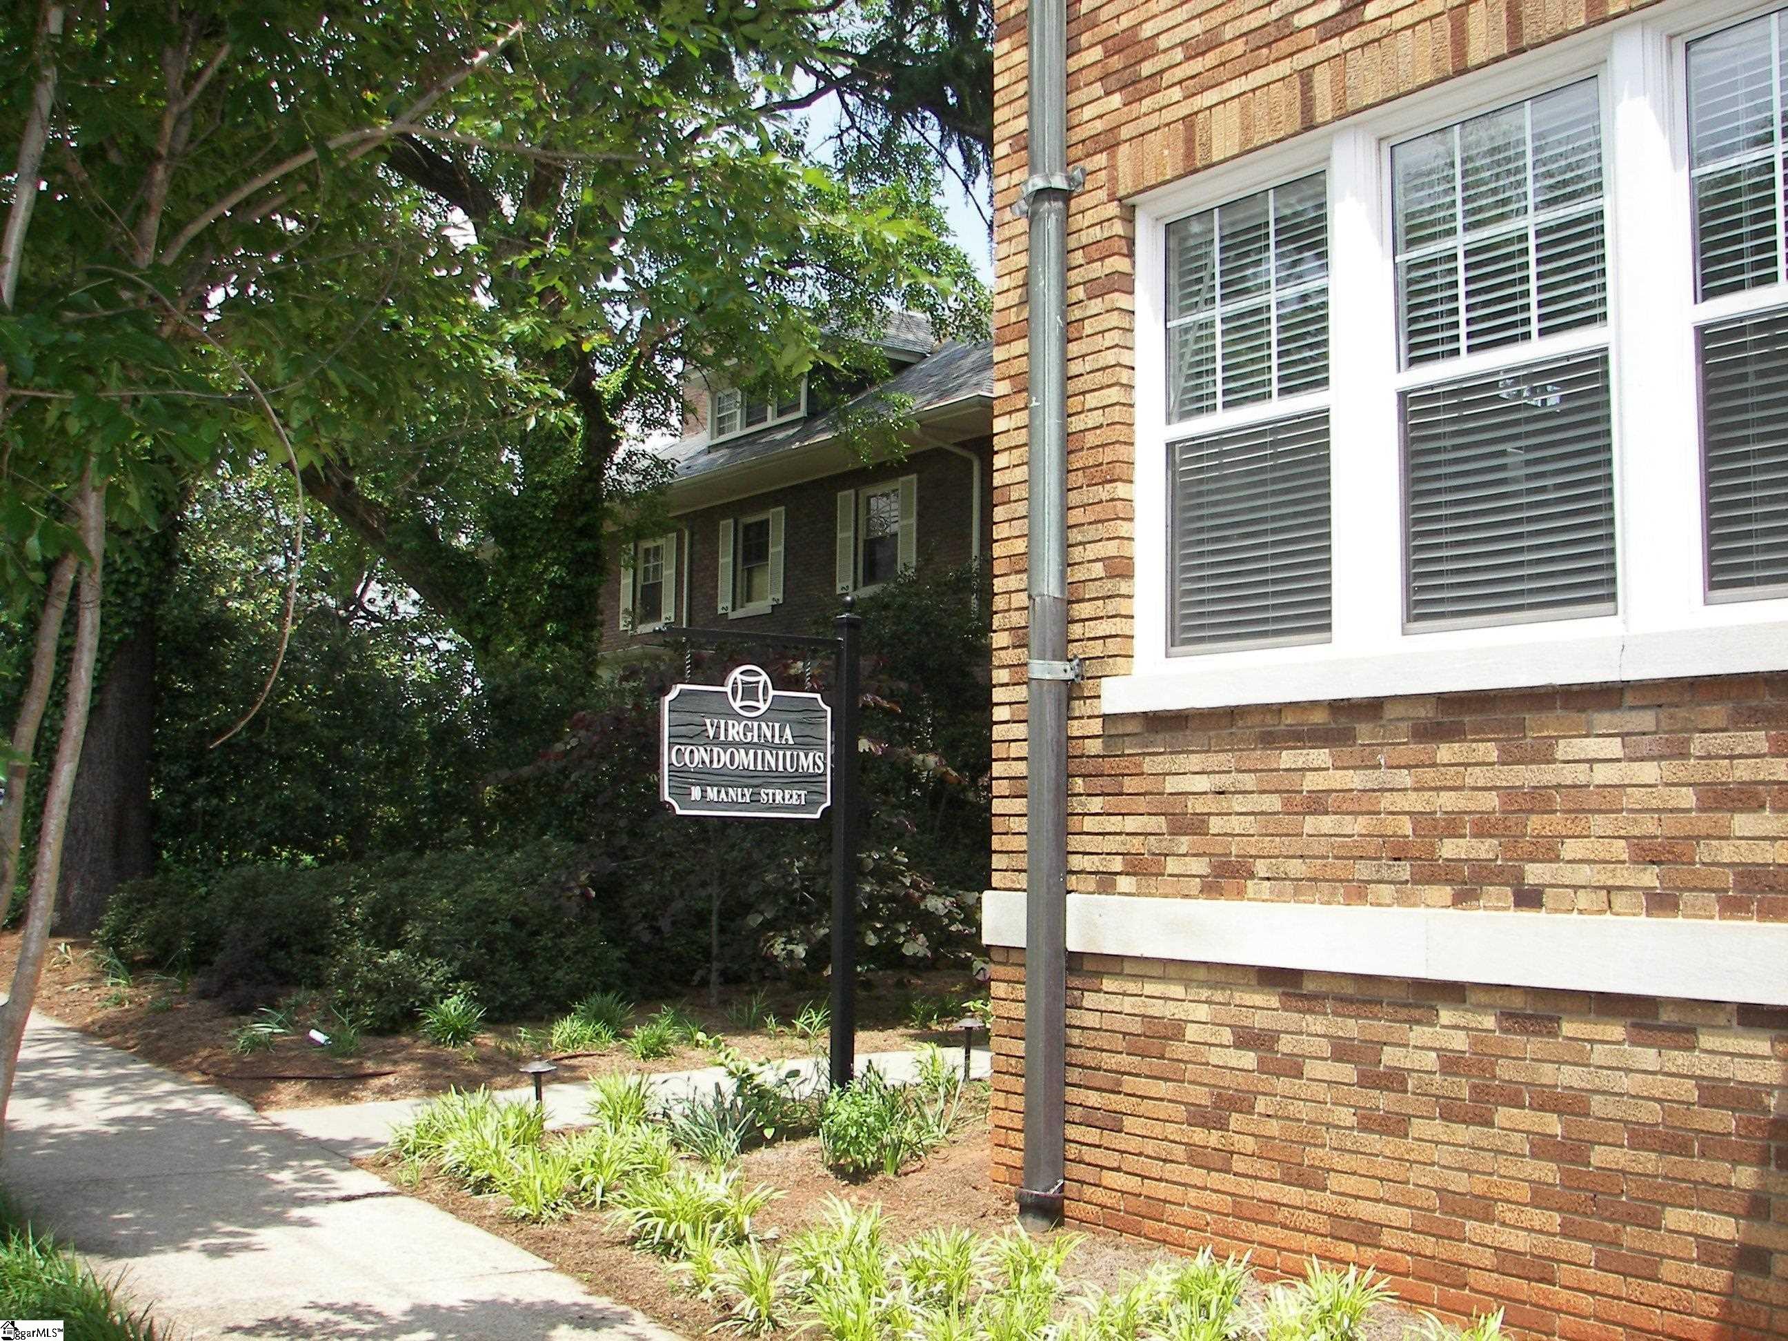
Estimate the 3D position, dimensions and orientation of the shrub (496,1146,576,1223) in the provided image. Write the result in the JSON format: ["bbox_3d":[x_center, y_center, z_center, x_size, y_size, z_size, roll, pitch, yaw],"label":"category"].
[{"bbox_3d":[-1.307,1.874,6.813,0.291,0.258,0.306,1,-5,-11],"label":"shrub"}]

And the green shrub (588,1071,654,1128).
[{"bbox_3d":[-1.258,1.996,8.606,0.316,0.271,0.316,1,-5,-8],"label":"green shrub"}]

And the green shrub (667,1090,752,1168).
[{"bbox_3d":[-0.774,1.923,7.832,0.358,0.306,0.340,1,-5,-5],"label":"green shrub"}]

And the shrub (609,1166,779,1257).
[{"bbox_3d":[-0.680,1.840,6.381,0.584,0.276,0.438,1,-5,-6],"label":"shrub"}]

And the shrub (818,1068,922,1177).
[{"bbox_3d":[-0.095,1.838,7.609,0.428,0.416,0.406,0,-5,-1],"label":"shrub"}]

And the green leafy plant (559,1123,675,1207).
[{"bbox_3d":[-1.048,1.866,7.053,0.423,0.299,0.402,1,-5,-8],"label":"green leafy plant"}]

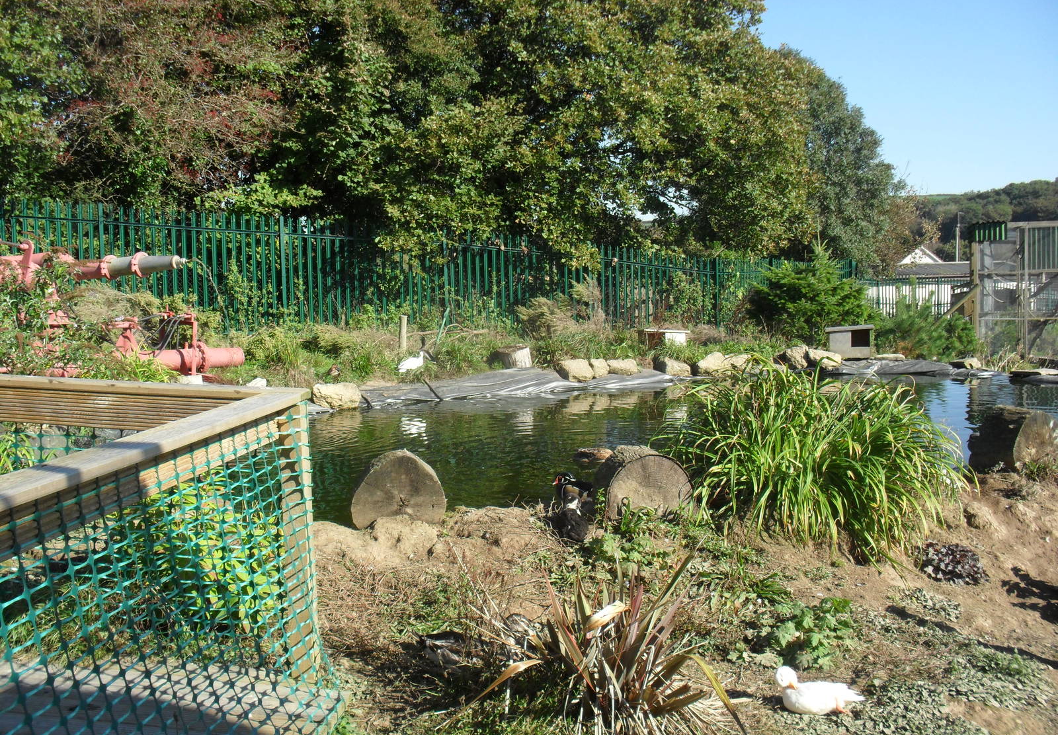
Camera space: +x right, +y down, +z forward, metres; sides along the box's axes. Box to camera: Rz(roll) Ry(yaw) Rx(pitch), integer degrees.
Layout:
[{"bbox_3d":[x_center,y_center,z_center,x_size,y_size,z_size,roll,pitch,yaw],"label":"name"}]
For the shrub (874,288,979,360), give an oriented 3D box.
[{"bbox_3d":[6.757,-0.738,18.200,1.750,1.170,1.300,0,4,21],"label":"shrub"}]

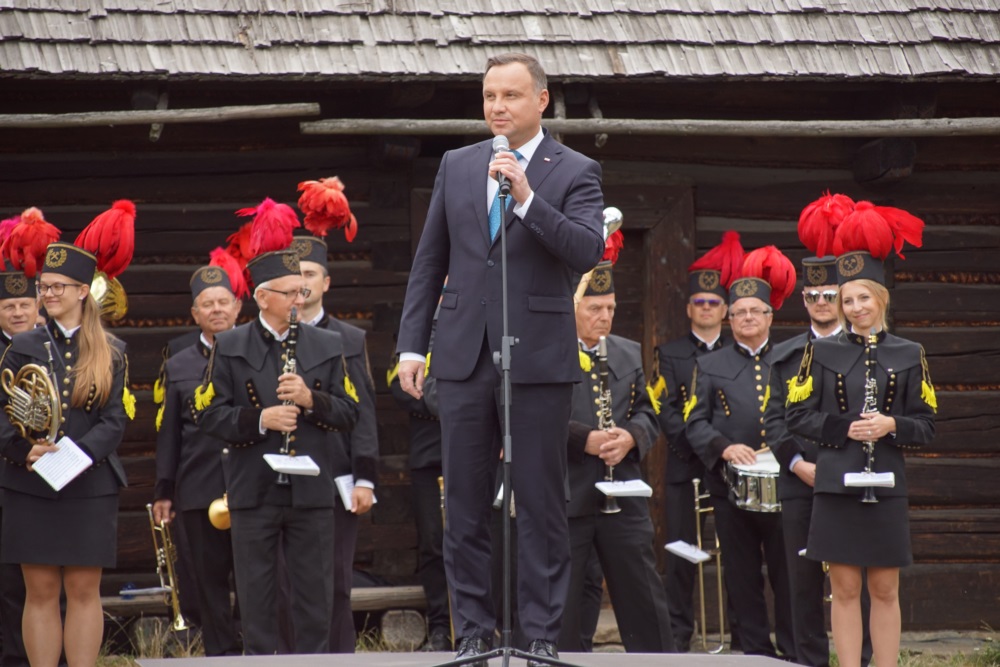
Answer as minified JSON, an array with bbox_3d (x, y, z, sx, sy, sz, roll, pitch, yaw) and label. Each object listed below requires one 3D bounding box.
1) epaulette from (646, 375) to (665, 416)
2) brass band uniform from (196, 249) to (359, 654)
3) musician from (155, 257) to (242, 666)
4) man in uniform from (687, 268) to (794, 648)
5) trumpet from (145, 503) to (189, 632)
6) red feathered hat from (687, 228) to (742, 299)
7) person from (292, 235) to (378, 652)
[{"bbox_3d":[0.585,0.229,18.800,0.060,0.140,0.090,0,-1,41],"label":"epaulette"},{"bbox_3d":[-0.828,0.581,18.700,0.600,1.782,0.420,0,-1,-10],"label":"brass band uniform"},{"bbox_3d":[-1.134,0.608,20.000,0.530,1.752,0.360,0,-1,-3],"label":"musician"},{"bbox_3d":[1.102,0.617,22.000,0.580,1.771,0.420,0,-1,-13],"label":"man in uniform"},{"bbox_3d":[-1.318,0.929,19.850,0.120,0.510,0.130,-14,0,0],"label":"trumpet"},{"bbox_3d":[1.013,-0.323,23.400,0.260,0.320,0.240,0,-1,-3],"label":"red feathered hat"},{"bbox_3d":[-0.763,0.542,20.800,0.530,1.899,0.360,0,-1,5],"label":"person"}]

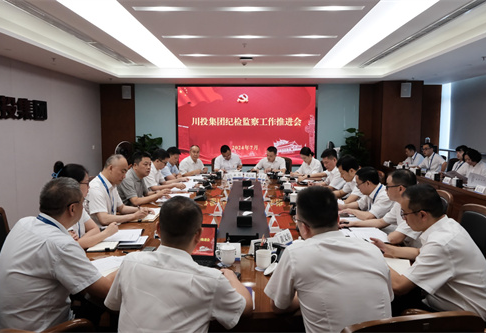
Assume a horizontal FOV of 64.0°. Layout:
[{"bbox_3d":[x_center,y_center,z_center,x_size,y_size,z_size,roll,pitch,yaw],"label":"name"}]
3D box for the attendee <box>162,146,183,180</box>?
[{"bbox_3d":[-0.960,0.368,5.463,0.720,1.250,0.520,1,6,7],"label":"attendee"}]

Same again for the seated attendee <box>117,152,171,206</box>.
[{"bbox_3d":[-0.990,0.496,4.069,0.720,1.270,0.520,1,6,8],"label":"seated attendee"}]

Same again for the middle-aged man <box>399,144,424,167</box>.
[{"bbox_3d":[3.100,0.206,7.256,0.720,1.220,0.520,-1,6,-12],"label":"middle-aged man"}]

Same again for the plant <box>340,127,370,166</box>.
[{"bbox_3d":[2.220,0.002,7.788,0.570,1.520,0.570,0,6,0],"label":"plant"}]

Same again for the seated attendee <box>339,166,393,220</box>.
[{"bbox_3d":[1.010,0.595,3.425,0.700,1.200,0.520,-1,6,-10],"label":"seated attendee"}]

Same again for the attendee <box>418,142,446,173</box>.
[{"bbox_3d":[3.376,0.214,7.115,0.680,1.265,0.520,-3,6,-27],"label":"attendee"}]

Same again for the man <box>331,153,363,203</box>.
[{"bbox_3d":[1.136,0.491,4.285,0.660,1.238,0.500,-1,6,-16],"label":"man"}]

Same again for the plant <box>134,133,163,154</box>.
[{"bbox_3d":[-2.024,0.009,8.390,0.660,1.417,0.600,0,5,1],"label":"plant"}]

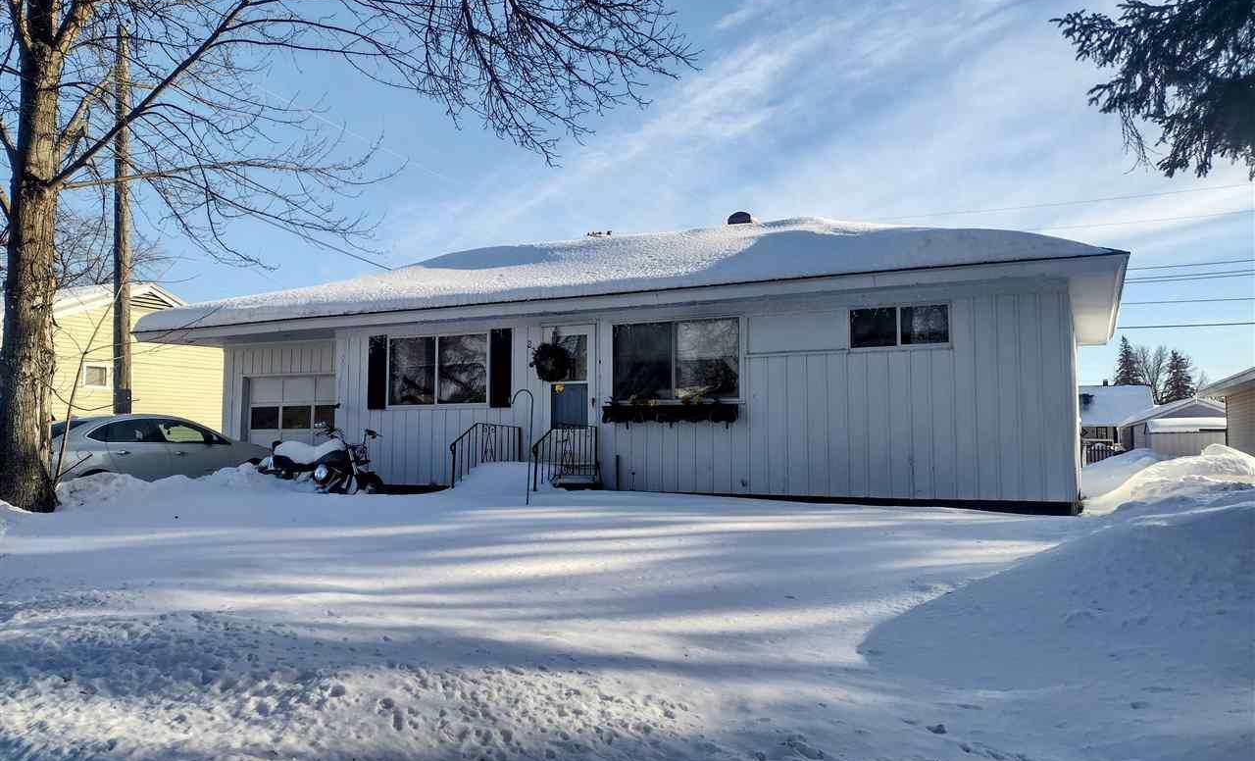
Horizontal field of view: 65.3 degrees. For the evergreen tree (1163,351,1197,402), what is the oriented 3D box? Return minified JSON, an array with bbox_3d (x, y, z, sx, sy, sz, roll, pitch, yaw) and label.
[{"bbox_3d":[49.498,2.433,87.599,4.200,10.400,4.200,-2,-5,25],"label":"evergreen tree"}]

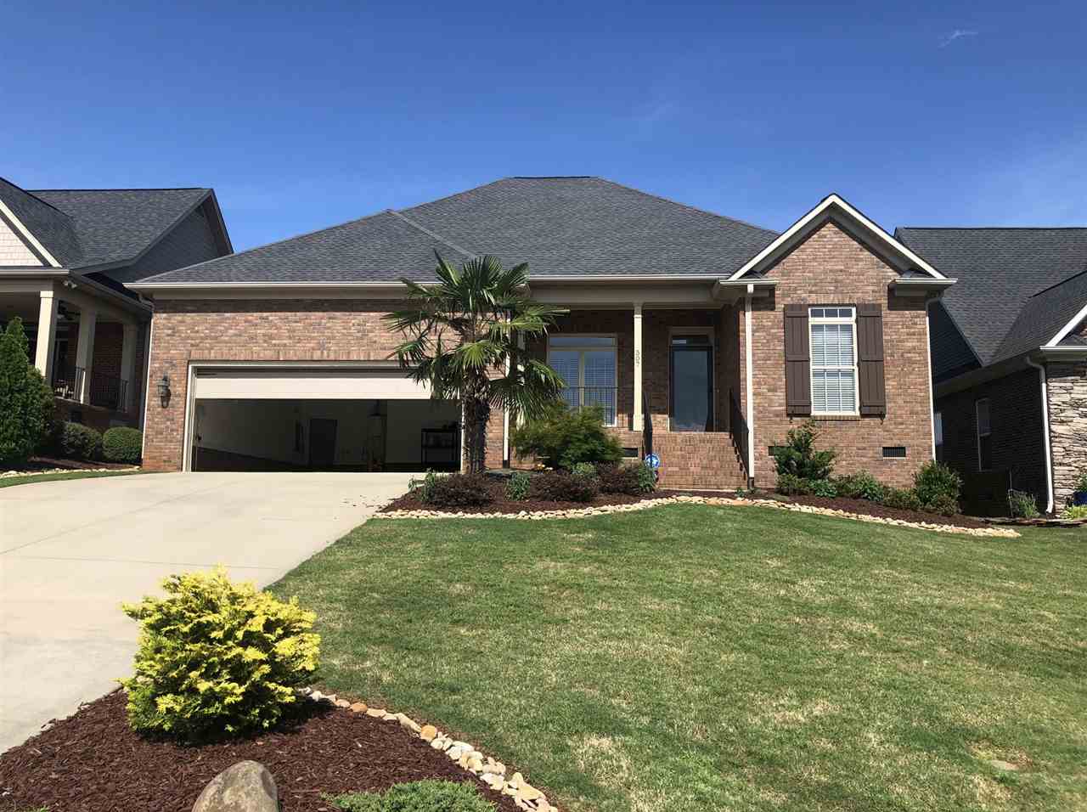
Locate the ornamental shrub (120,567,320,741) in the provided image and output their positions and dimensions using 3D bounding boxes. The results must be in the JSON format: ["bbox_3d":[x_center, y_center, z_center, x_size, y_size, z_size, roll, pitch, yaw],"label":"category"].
[{"bbox_3d":[-1.606,1.183,4.367,0.928,0.746,0.920,0,-8,4],"label":"ornamental shrub"}]

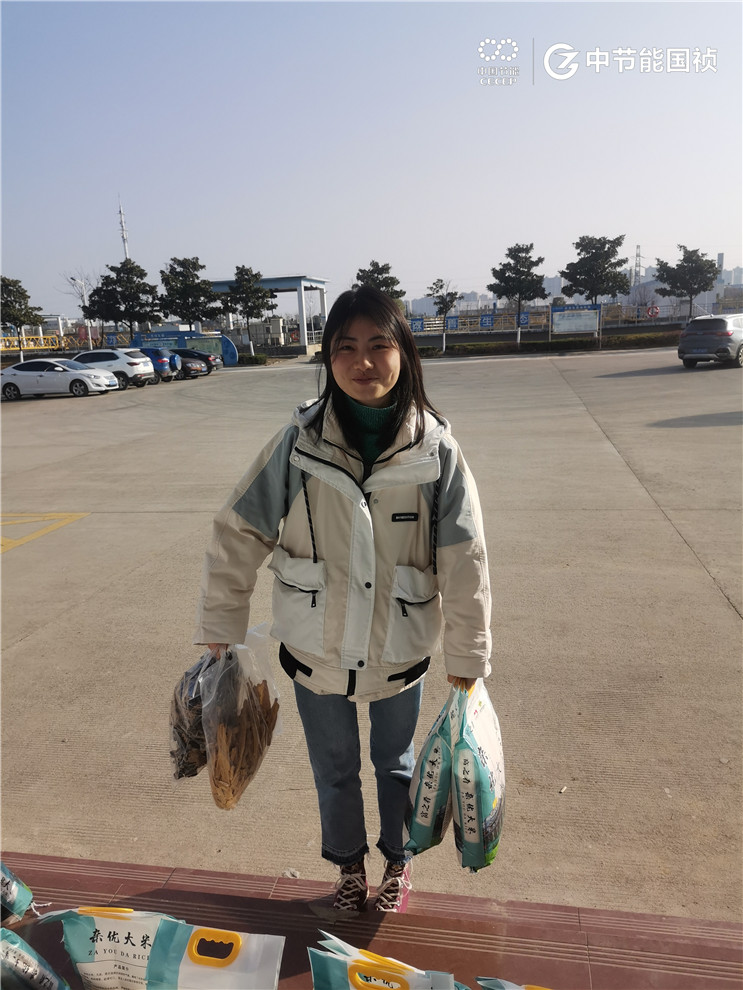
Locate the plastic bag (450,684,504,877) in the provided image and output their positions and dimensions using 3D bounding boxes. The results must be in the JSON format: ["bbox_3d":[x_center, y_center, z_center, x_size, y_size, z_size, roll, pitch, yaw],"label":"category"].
[{"bbox_3d":[0.275,0.688,1.892,0.110,0.430,0.240,0,13,15],"label":"plastic bag"}]

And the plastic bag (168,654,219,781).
[{"bbox_3d":[-0.428,0.549,1.904,0.170,0.330,0.180,-7,13,-15],"label":"plastic bag"}]

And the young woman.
[{"bbox_3d":[-0.061,0.335,1.822,0.710,1.620,0.370,-1,12,9],"label":"young woman"}]

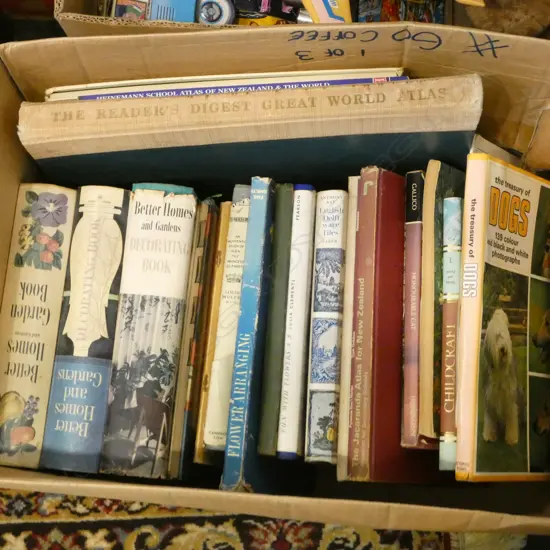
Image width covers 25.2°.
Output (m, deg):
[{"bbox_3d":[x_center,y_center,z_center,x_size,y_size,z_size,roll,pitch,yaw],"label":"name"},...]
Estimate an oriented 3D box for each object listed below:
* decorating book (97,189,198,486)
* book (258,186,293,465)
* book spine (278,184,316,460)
[{"bbox_3d":[-0.107,0.073,1.179,0.058,0.215,0.260,4,75,2],"label":"decorating book"},{"bbox_3d":[0.028,0.056,1.184,0.018,0.180,0.246,0,78,17],"label":"book"},{"bbox_3d":[0.048,0.058,1.185,0.021,0.182,0.248,0,78,18],"label":"book spine"}]

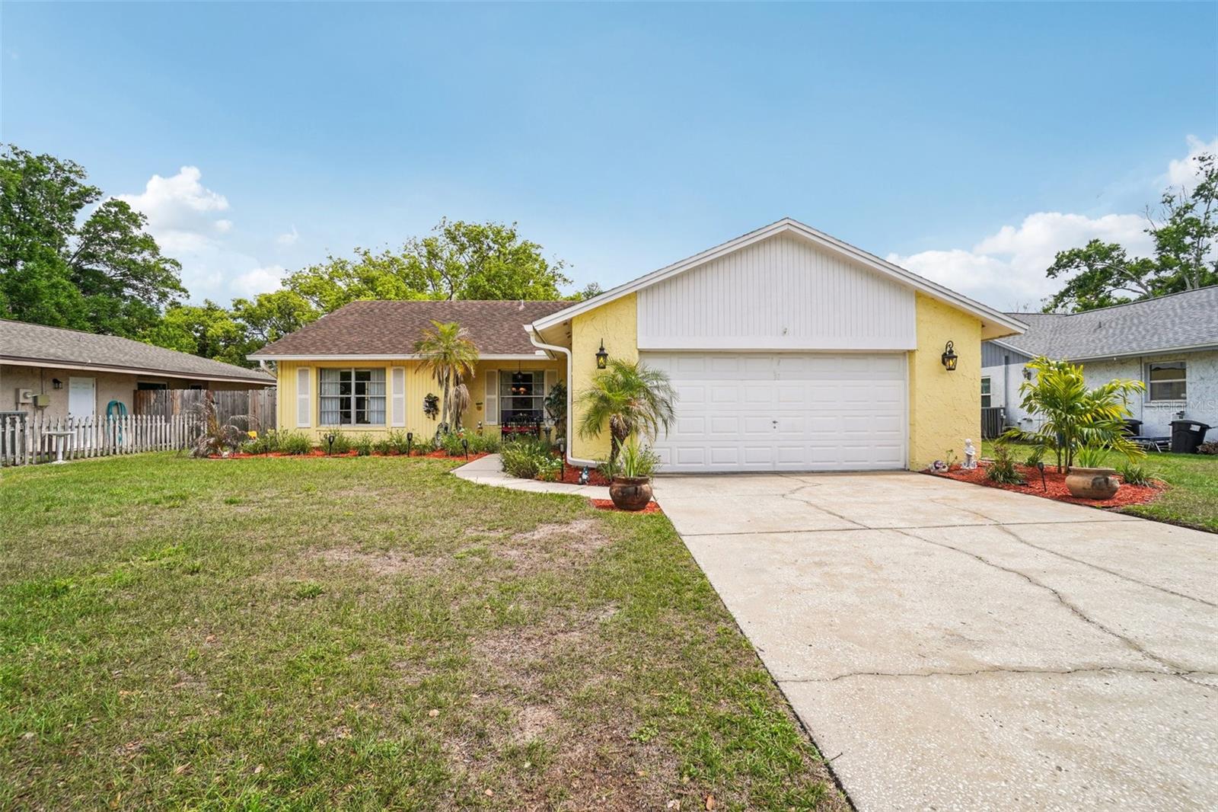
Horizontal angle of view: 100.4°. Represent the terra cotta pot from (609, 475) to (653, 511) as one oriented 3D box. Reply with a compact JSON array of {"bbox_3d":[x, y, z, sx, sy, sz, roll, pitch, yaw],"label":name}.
[{"bbox_3d":[0.273,1.055,6.200,0.535,0.385,0.535,0,0,0],"label":"terra cotta pot"}]

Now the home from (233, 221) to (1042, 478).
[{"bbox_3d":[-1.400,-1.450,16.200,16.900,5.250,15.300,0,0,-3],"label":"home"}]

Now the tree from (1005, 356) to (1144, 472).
[{"bbox_3d":[7.660,0.165,8.400,2.000,1.980,1.900,0,0,0],"label":"tree"}]

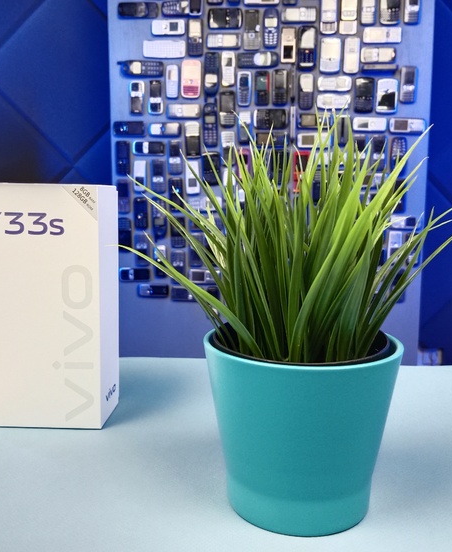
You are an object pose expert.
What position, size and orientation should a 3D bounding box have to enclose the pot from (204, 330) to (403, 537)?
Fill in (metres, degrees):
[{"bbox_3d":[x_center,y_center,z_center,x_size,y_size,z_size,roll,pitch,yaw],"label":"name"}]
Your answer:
[{"bbox_3d":[0.041,0.081,0.308,0.107,0.090,0.107,1,7,0],"label":"pot"}]

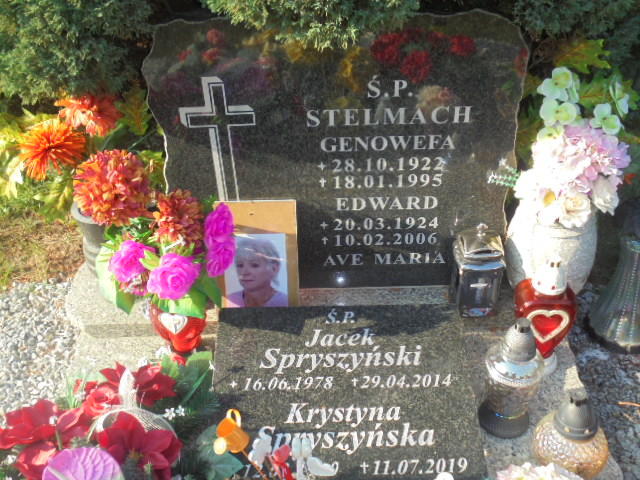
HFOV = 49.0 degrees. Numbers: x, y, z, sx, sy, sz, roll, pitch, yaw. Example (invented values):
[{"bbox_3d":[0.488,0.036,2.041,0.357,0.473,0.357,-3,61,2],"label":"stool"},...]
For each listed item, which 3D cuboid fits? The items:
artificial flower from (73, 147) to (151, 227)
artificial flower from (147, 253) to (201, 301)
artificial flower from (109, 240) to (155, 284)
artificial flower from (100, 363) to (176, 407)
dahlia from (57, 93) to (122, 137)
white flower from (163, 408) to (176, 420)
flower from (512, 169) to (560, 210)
[{"bbox_3d":[-0.381,-0.096,1.290,0.138,0.135,0.110,-9,7,-7],"label":"artificial flower"},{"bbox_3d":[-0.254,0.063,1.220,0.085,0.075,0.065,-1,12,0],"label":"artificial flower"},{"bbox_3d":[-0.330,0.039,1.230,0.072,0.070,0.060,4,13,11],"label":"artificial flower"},{"bbox_3d":[-0.287,0.228,1.110,0.110,0.060,0.075,-1,2,0],"label":"artificial flower"},{"bbox_3d":[-0.466,-0.254,1.420,0.120,0.070,0.085,-1,2,0],"label":"dahlia"},{"bbox_3d":[-0.234,0.271,1.090,0.022,0.020,0.010,-1,-6,2],"label":"white flower"},{"bbox_3d":[0.371,-0.087,1.210,0.075,0.070,0.050,9,10,14],"label":"flower"}]

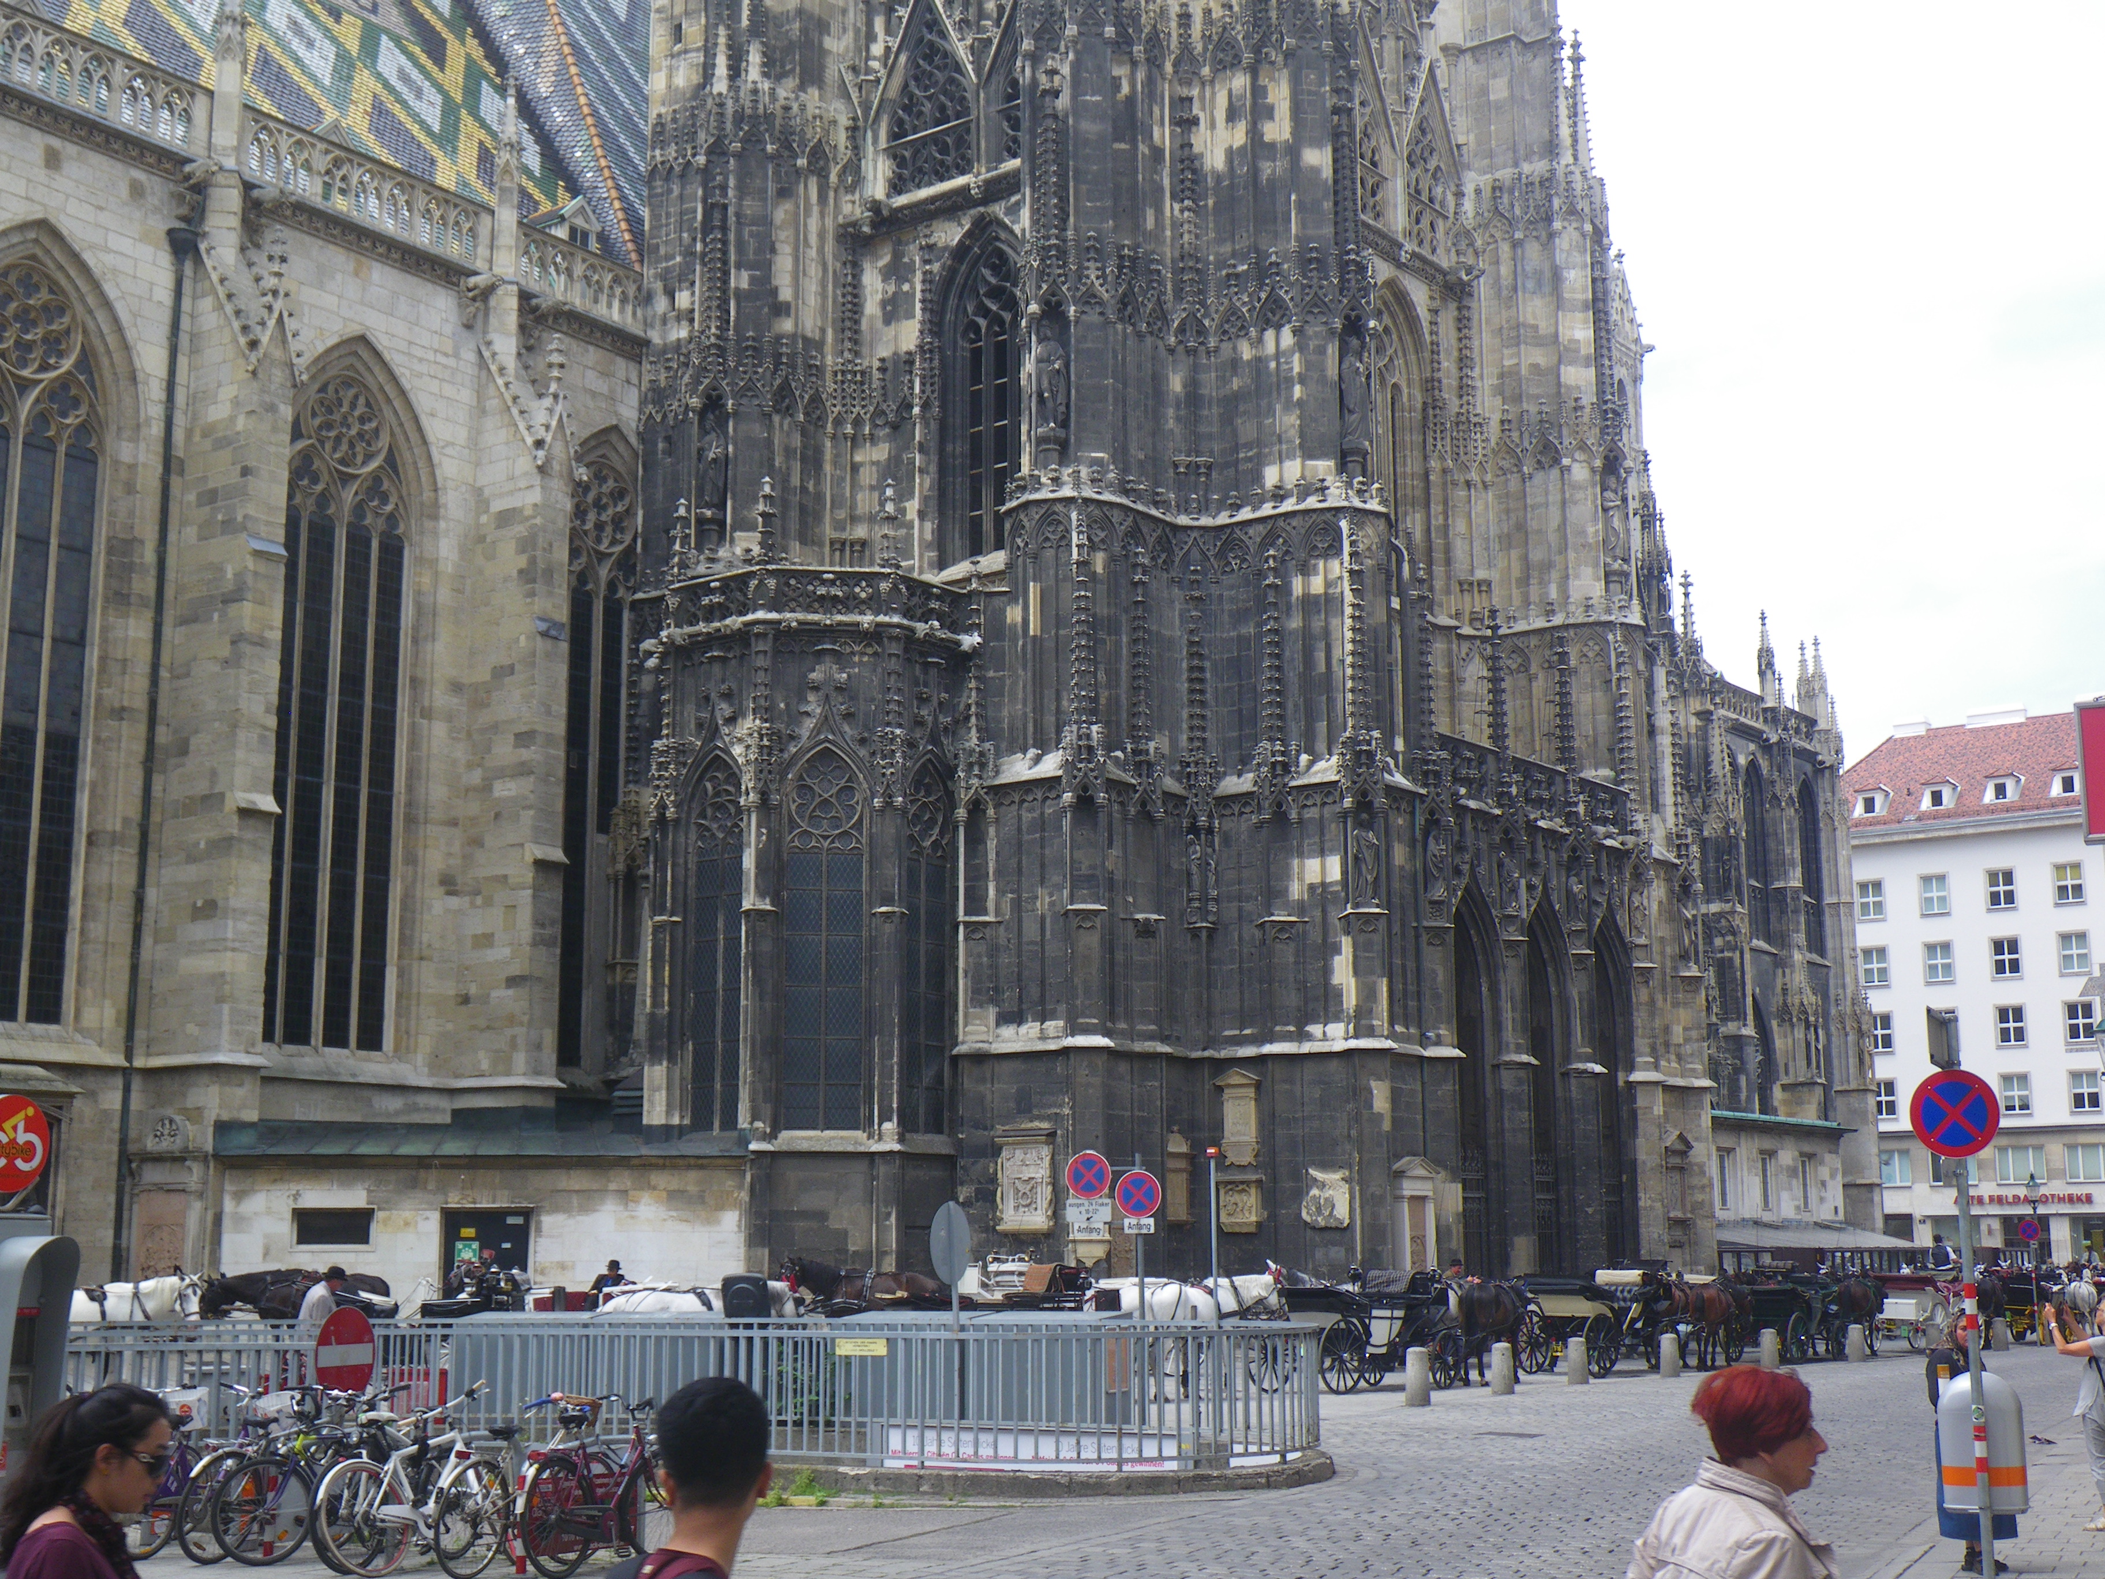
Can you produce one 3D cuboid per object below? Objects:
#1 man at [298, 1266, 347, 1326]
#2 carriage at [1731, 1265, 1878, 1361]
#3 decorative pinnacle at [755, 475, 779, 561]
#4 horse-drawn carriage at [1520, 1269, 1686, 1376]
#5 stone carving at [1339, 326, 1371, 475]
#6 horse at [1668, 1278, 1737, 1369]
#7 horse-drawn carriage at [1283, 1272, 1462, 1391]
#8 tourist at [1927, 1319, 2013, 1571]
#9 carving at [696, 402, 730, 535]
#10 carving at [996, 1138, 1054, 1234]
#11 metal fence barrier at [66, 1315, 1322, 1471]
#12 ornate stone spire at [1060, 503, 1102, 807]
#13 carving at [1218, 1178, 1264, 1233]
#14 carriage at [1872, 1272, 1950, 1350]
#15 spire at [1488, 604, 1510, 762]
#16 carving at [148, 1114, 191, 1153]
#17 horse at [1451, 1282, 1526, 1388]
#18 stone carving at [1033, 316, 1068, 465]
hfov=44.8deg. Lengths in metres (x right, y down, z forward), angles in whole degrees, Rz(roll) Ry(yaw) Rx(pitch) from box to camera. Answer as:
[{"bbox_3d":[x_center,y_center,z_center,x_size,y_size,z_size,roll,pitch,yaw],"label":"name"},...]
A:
[{"bbox_3d":[-8.532,6.520,29.817,0.420,1.800,0.550,1,-11,-8],"label":"man"},{"bbox_3d":[14.572,10.060,49.382,1.600,1.820,4.500,-8,-13,35],"label":"carriage"},{"bbox_3d":[-5.535,-5.236,49.400,0.450,1.783,0.450,1,-11,-9],"label":"decorative pinnacle"},{"bbox_3d":[9.445,9.267,44.635,1.550,1.870,3.350,-10,-14,41],"label":"horse-drawn carriage"},{"bbox_3d":[6.156,-7.900,51.820,0.620,3.144,0.580,5,-12,-27],"label":"stone carving"},{"bbox_3d":[12.130,9.765,46.790,0.620,1.660,2.250,-7,-13,32],"label":"horse"},{"bbox_3d":[4.539,8.316,39.438,1.580,1.870,3.450,-10,-14,42],"label":"horse-drawn carriage"},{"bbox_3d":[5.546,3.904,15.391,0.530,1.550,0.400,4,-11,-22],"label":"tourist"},{"bbox_3d":[-7.528,-7.037,56.477,0.650,2.950,0.600,-3,-11,12],"label":"carving"},{"bbox_3d":[-0.523,7.396,47.756,1.180,1.810,0.270,-8,-13,36],"label":"carving"},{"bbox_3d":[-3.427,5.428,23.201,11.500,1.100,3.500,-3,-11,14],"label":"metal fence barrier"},{"bbox_3d":[0.552,-2.571,49.001,0.760,5.833,0.760,1,-11,-9],"label":"ornate stone spire"},{"bbox_3d":[3.589,7.897,48.472,0.870,1.030,0.300,-7,-13,33],"label":"carving"},{"bbox_3d":[19.080,11.392,56.023,1.550,1.800,3.150,-9,-14,38],"label":"carriage"},{"bbox_3d":[9.498,-2.270,54.431,0.400,3.449,0.400,1,-11,-9],"label":"spire"},{"bbox_3d":[-16.050,6.252,46.459,1.050,0.680,0.250,-8,-13,36],"label":"carving"},{"bbox_3d":[6.785,8.359,39.431,0.620,1.600,2.100,-7,-13,33],"label":"horse"},{"bbox_3d":[-0.033,-8.038,51.265,0.650,2.950,0.600,-2,-11,10],"label":"stone carving"}]

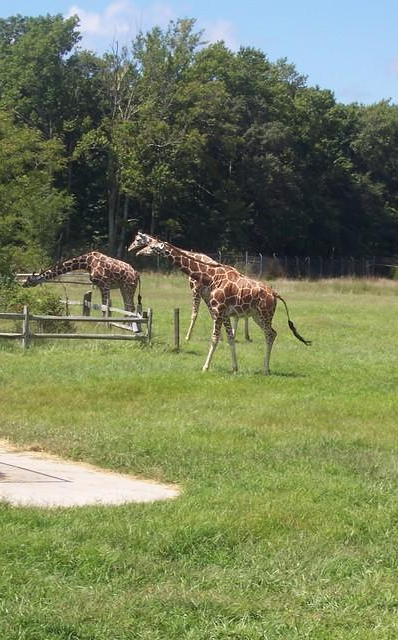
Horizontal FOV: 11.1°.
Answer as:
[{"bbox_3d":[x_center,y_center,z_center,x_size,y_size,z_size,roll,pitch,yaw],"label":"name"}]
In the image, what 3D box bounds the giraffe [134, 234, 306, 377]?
[{"bbox_3d":[0.469,-0.280,41.000,3.500,2.750,0.700,0,2,9],"label":"giraffe"}]

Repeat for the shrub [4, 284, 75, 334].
[{"bbox_3d":[-4.458,-0.306,57.000,1.950,1.400,1.700,0,2,0],"label":"shrub"}]

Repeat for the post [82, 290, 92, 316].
[{"bbox_3d":[-3.508,-0.468,64.000,0.230,0.950,0.220,0,2,0],"label":"post"}]

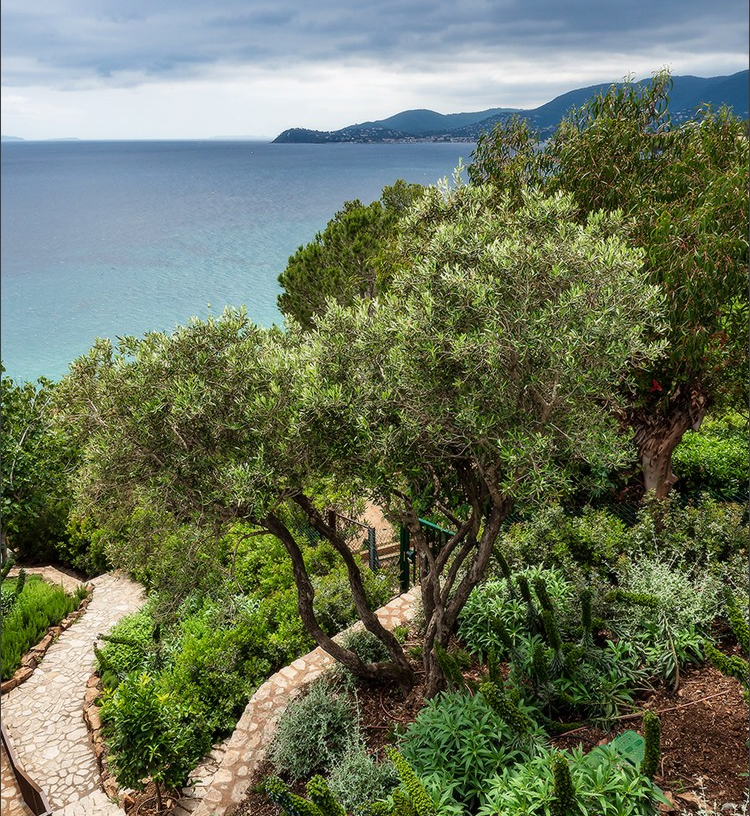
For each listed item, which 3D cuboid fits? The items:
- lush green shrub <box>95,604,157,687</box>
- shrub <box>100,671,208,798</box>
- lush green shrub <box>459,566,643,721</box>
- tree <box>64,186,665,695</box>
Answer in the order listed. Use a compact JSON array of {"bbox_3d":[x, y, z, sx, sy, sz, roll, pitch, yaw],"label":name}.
[{"bbox_3d":[-3.080,2.920,8.570,0.850,0.800,0.950,0,21,0],"label":"lush green shrub"},{"bbox_3d":[-2.050,3.170,6.500,0.980,1.470,0.980,0,21,0],"label":"shrub"},{"bbox_3d":[1.680,2.235,6.644,1.700,1.050,1.400,0,21,0],"label":"lush green shrub"},{"bbox_3d":[-0.080,0.630,6.300,5.200,4.950,4.200,0,21,0],"label":"tree"}]

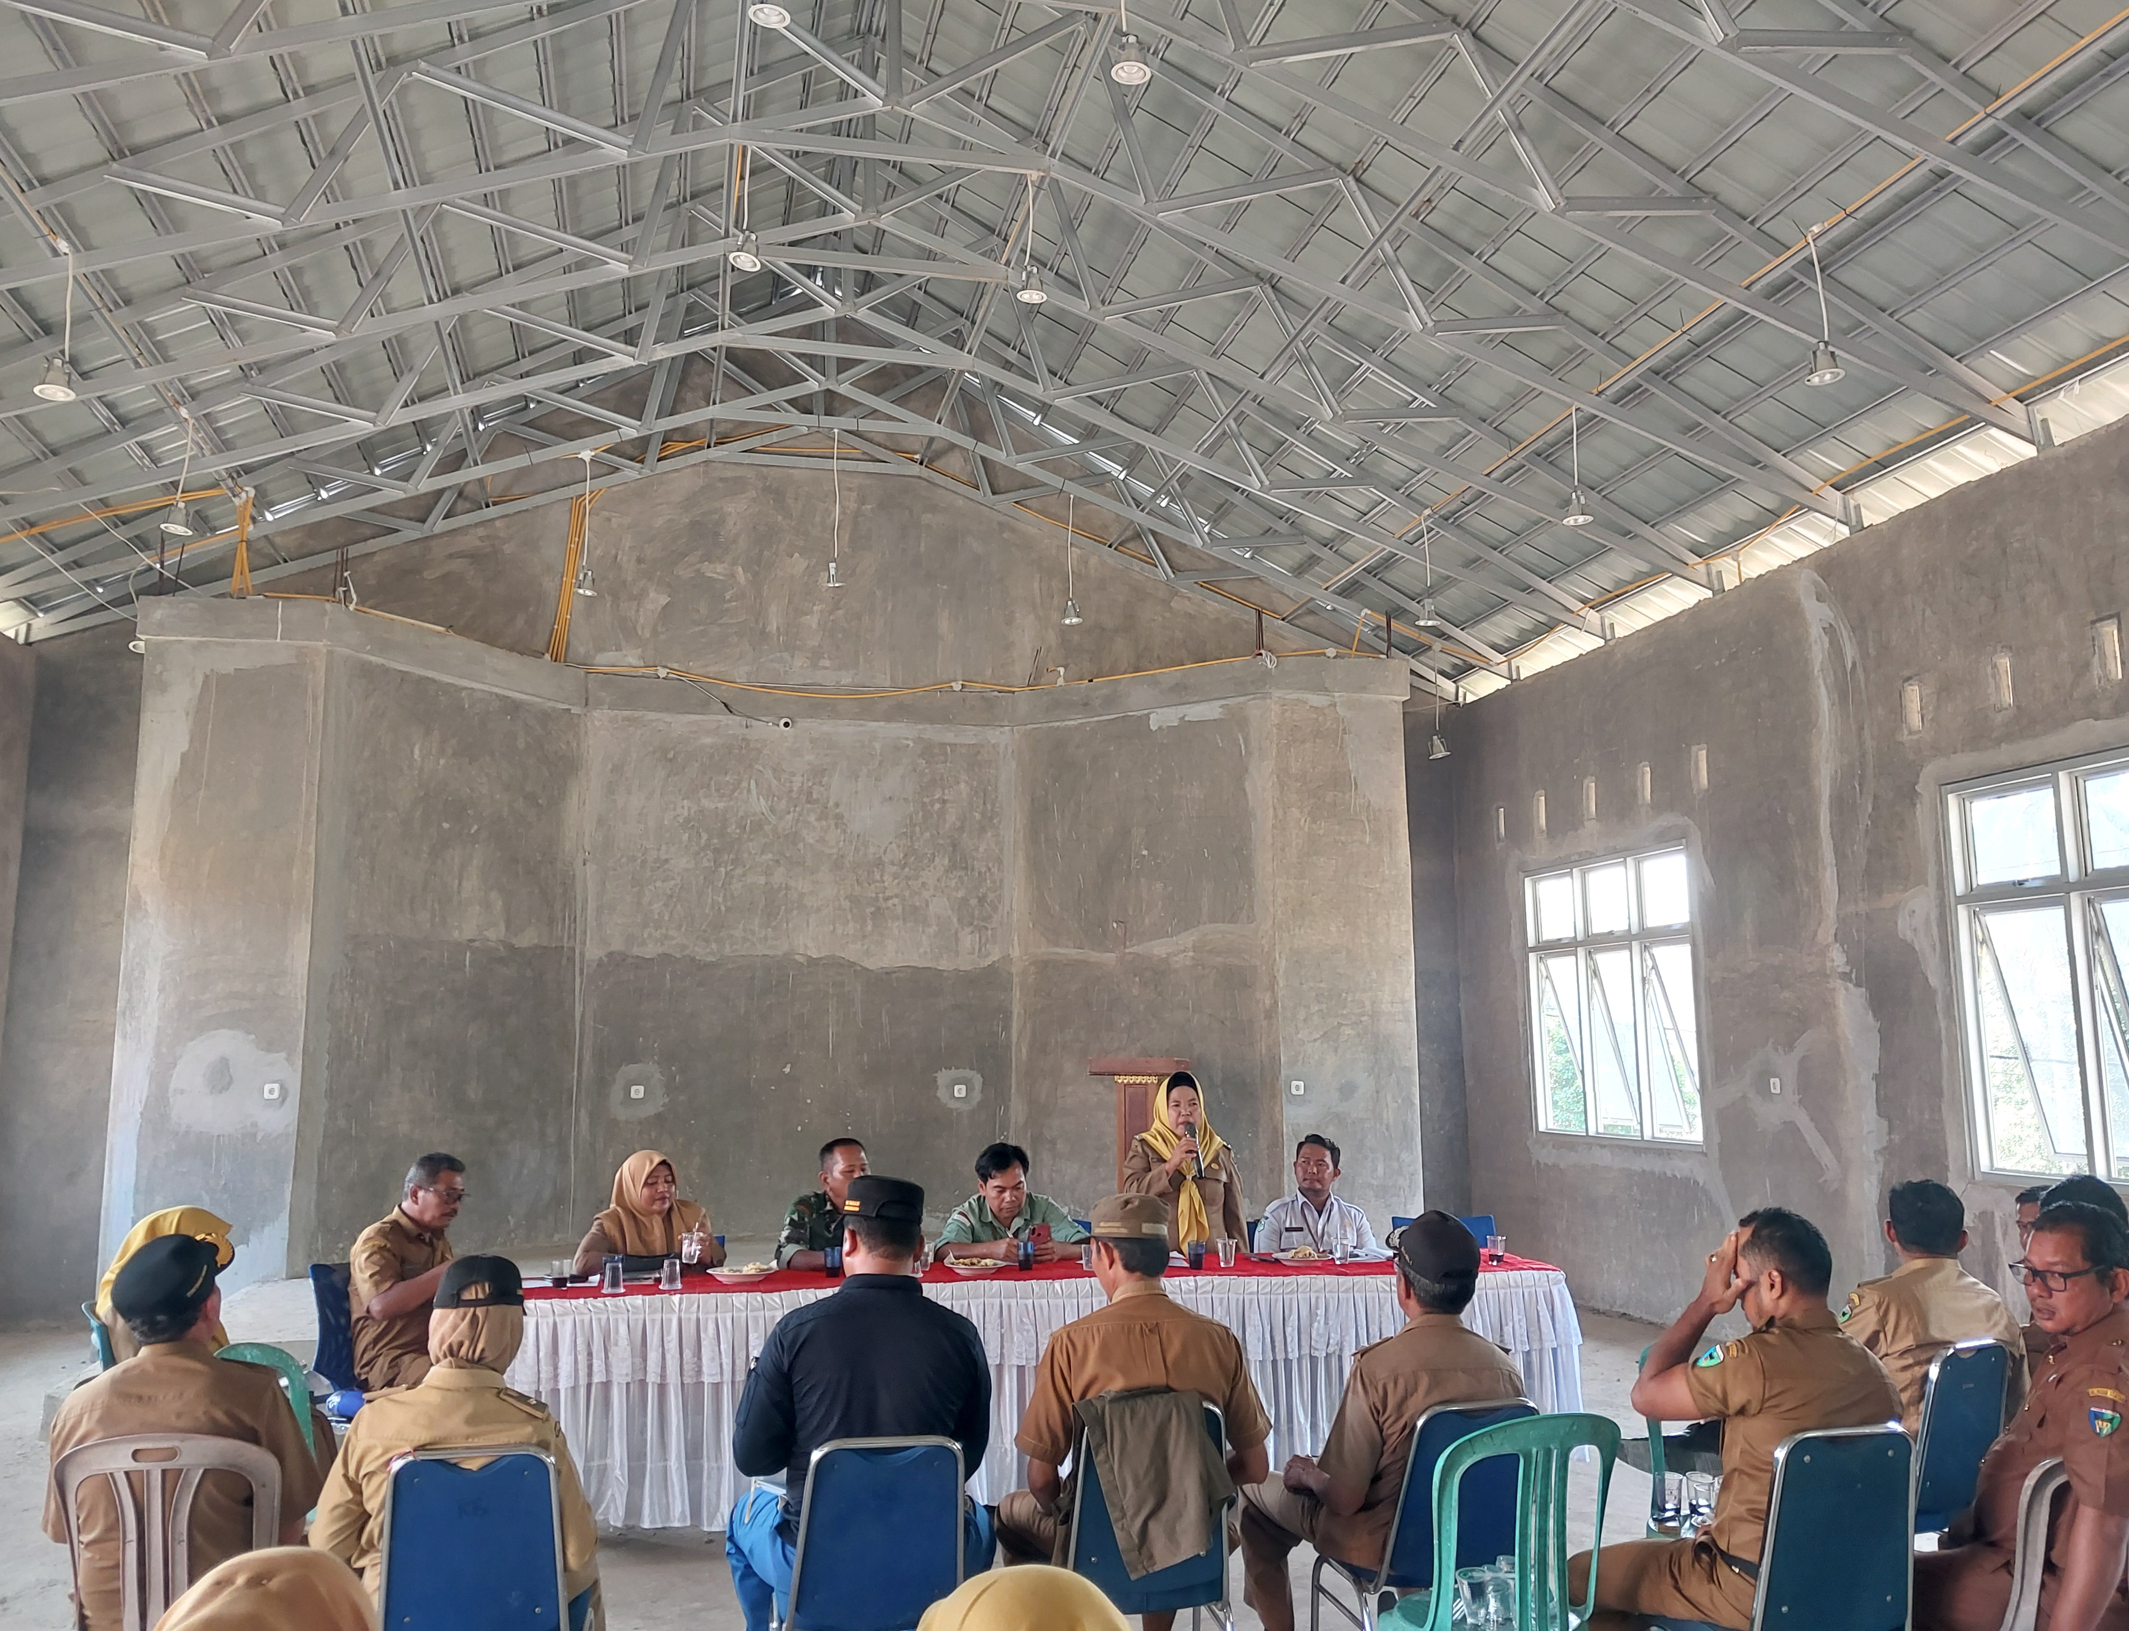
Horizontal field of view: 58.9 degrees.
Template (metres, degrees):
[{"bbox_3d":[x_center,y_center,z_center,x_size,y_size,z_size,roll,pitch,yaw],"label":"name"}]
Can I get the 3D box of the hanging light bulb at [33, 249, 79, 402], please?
[{"bbox_3d":[-3.799,-1.850,7.100,0.160,0.570,0.160,2,-8,-14],"label":"hanging light bulb"}]

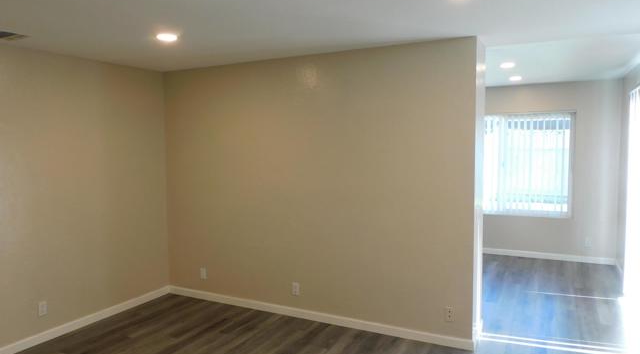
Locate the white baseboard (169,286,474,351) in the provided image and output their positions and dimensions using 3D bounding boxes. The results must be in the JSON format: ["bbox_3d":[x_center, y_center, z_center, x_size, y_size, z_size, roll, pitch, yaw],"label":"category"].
[{"bbox_3d":[-0.241,1.288,4.228,3.258,0.086,0.015,1,5,27],"label":"white baseboard"}]

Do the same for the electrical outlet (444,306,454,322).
[{"bbox_3d":[1.039,1.099,3.555,0.075,0.120,0.009,1,5,27],"label":"electrical outlet"}]

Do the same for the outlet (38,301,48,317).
[{"bbox_3d":[-2.324,1.114,3.735,0.009,0.120,0.075,2,5,27],"label":"outlet"}]

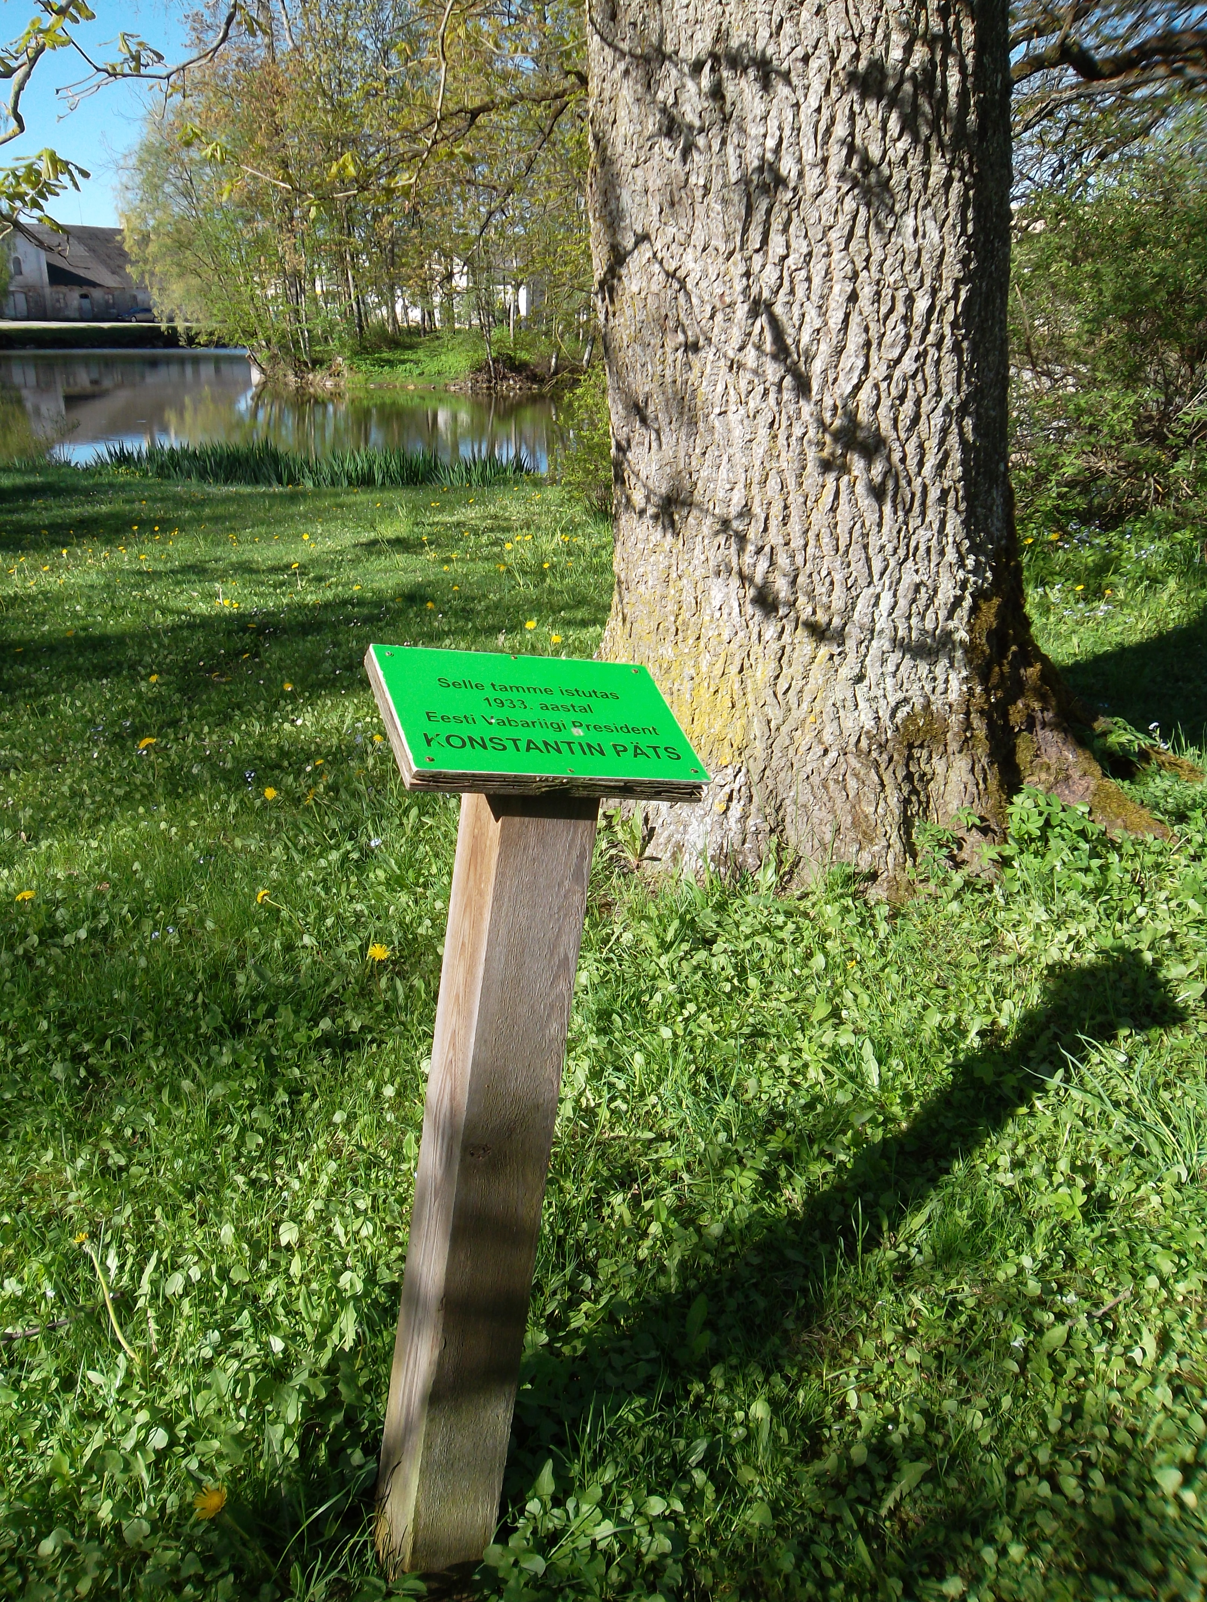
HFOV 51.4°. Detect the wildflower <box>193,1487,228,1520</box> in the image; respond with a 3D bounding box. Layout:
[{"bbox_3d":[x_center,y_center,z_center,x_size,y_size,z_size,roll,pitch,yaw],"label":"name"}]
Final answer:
[{"bbox_3d":[-0.429,0.767,1.371,0.035,0.019,0.035,-24,29,0],"label":"wildflower"}]

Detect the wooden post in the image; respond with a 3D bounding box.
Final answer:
[{"bbox_3d":[-0.132,0.390,1.367,0.102,0.936,0.117,2,14,-27],"label":"wooden post"}]

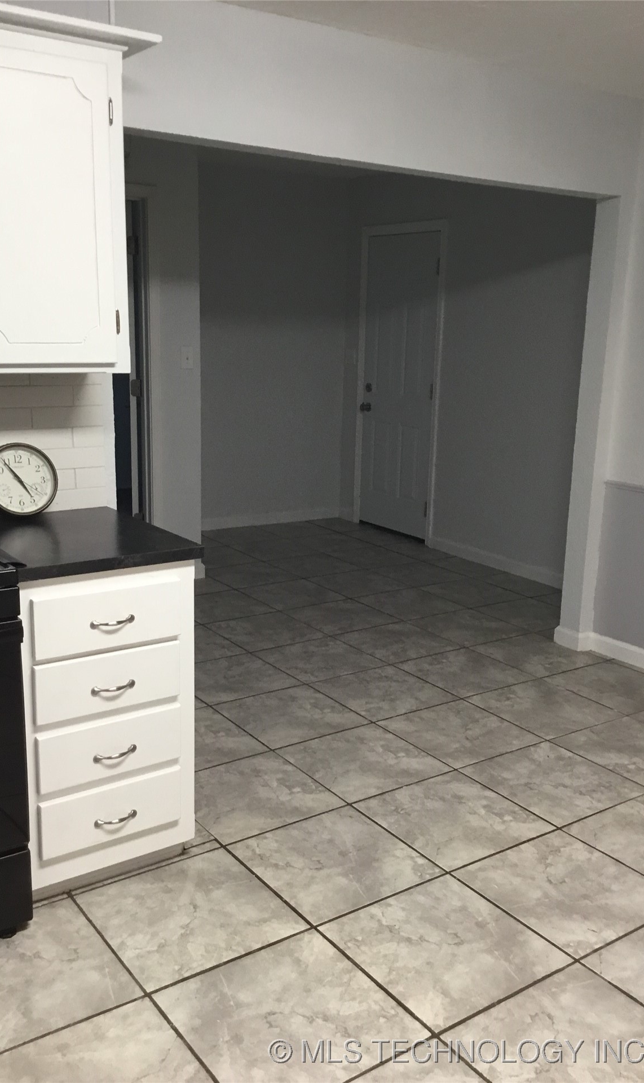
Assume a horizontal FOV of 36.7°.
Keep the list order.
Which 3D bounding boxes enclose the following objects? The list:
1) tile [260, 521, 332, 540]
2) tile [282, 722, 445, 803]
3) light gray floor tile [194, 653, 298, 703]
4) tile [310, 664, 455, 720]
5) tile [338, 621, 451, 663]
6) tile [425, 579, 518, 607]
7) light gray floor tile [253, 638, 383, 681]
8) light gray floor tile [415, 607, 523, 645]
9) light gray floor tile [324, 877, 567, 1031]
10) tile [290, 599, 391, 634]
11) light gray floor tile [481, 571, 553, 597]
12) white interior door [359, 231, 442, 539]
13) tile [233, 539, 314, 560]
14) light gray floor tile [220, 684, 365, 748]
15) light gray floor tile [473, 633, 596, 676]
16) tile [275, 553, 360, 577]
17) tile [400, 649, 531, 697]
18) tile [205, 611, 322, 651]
[{"bbox_3d":[-0.194,-0.073,6.934,0.449,0.012,0.412,-7,16,-35],"label":"tile"},{"bbox_3d":[0.145,0.767,3.379,0.449,0.012,0.449,-7,16,-35],"label":"tile"},{"bbox_3d":[-0.381,0.579,4.102,0.450,0.010,0.450,-7,16,-35],"label":"light gray floor tile"},{"bbox_3d":[0.254,0.624,3.988,0.452,0.012,0.452,-7,16,-35],"label":"tile"},{"bbox_3d":[0.365,0.485,4.621,0.449,0.012,0.449,-7,16,-35],"label":"tile"},{"bbox_3d":[0.851,0.295,5.486,0.451,0.012,0.451,-7,16,-35],"label":"tile"},{"bbox_3d":[-0.008,0.532,4.361,0.450,0.010,0.450,-7,16,-35],"label":"light gray floor tile"},{"bbox_3d":[0.739,0.436,4.867,0.451,0.012,0.451,-7,16,-35],"label":"light gray floor tile"},{"bbox_3d":[0.299,0.998,2.395,0.450,0.010,0.450,-7,16,-35],"label":"light gray floor tile"},{"bbox_3d":[0.102,0.390,4.973,0.451,0.012,0.451,-7,16,-35],"label":"tile"},{"bbox_3d":[1.138,0.258,5.702,0.245,0.010,0.450,-7,16,-35],"label":"light gray floor tile"},{"bbox_3d":[0.545,-1.076,6.680,0.064,2.098,0.862,-7,16,-35],"label":"white interior door"},{"bbox_3d":[-0.315,0.064,6.327,0.449,0.012,0.449,-7,16,-35],"label":"tile"},{"bbox_3d":[-0.118,0.672,3.740,0.450,0.010,0.450,-7,16,-35],"label":"light gray floor tile"},{"bbox_3d":[0.999,0.528,4.505,0.452,0.012,0.452,-7,16,-35],"label":"light gray floor tile"},{"bbox_3d":[-0.048,0.157,5.952,0.451,0.012,0.451,-7,16,-35],"label":"tile"},{"bbox_3d":[0.629,0.577,4.259,0.450,0.010,0.450,-7,16,-35],"label":"tile"},{"bbox_3d":[-0.270,0.438,4.710,0.451,0.012,0.451,-7,16,-35],"label":"tile"}]

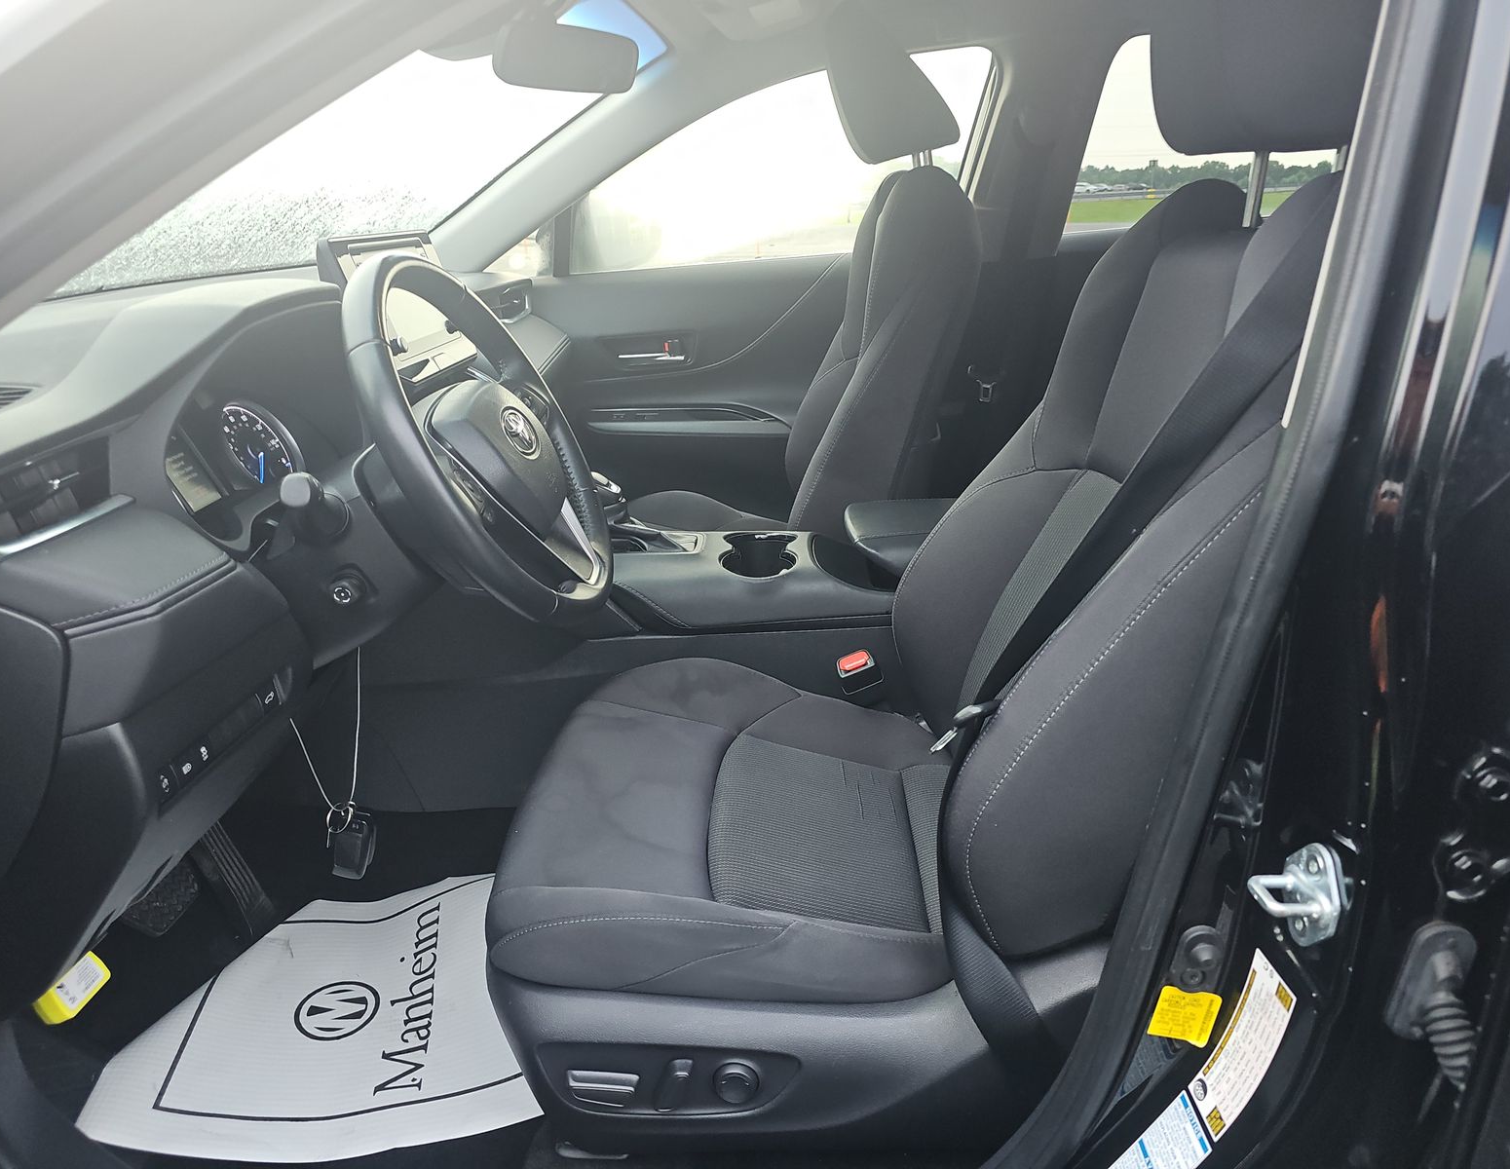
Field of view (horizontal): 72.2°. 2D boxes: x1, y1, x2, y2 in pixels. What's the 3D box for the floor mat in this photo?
[{"bbox_3d":[-0.418,0.456,1.178,0.540,0.050,0.420,-3,21,-8],"label":"floor mat"}]

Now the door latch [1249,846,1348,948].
[{"bbox_3d":[0.303,0.174,0.586,0.040,0.063,0.043,-1,18,-4],"label":"door latch"}]

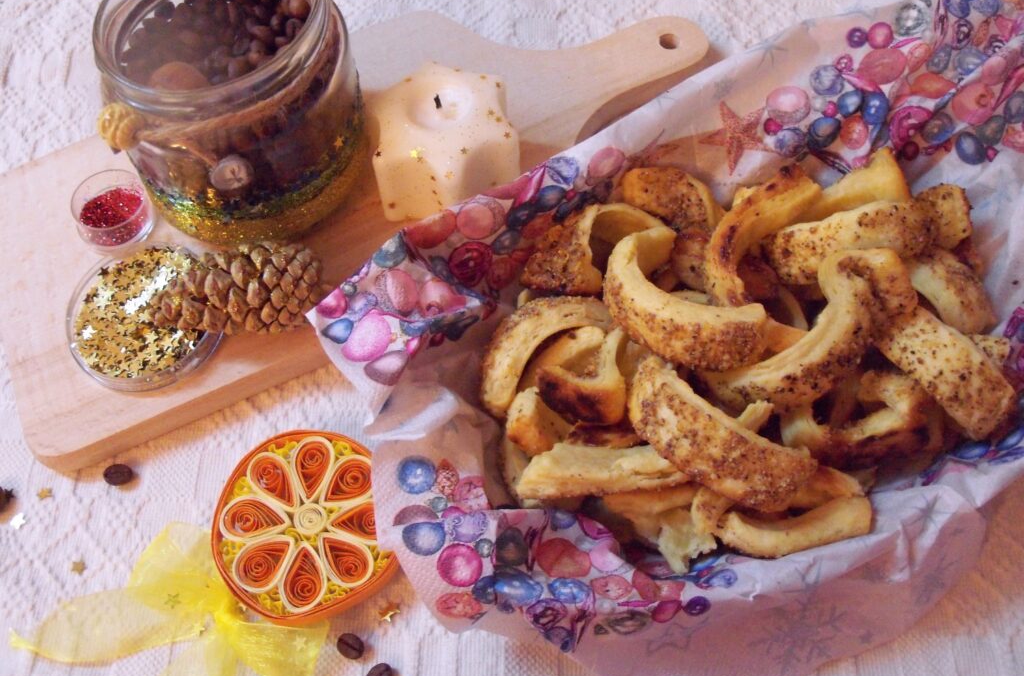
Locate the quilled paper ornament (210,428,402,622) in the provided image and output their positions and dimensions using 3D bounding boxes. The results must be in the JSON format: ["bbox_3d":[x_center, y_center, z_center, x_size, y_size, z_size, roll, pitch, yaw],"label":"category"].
[{"bbox_3d":[-0.073,0.068,0.375,0.070,0.010,0.071,-2,61,3],"label":"quilled paper ornament"}]

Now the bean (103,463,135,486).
[{"bbox_3d":[-0.148,0.052,0.391,0.011,0.005,0.008,6,61,7],"label":"bean"}]

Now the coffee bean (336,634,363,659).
[{"bbox_3d":[-0.055,0.106,0.355,0.011,0.005,0.008,28,66,18],"label":"coffee bean"}]

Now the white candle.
[{"bbox_3d":[-0.027,-0.076,0.419,0.057,0.038,0.065,-9,61,-2],"label":"white candle"}]

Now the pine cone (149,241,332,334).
[{"bbox_3d":[-0.101,-0.016,0.388,0.067,0.032,0.032,-6,60,-7],"label":"pine cone"}]

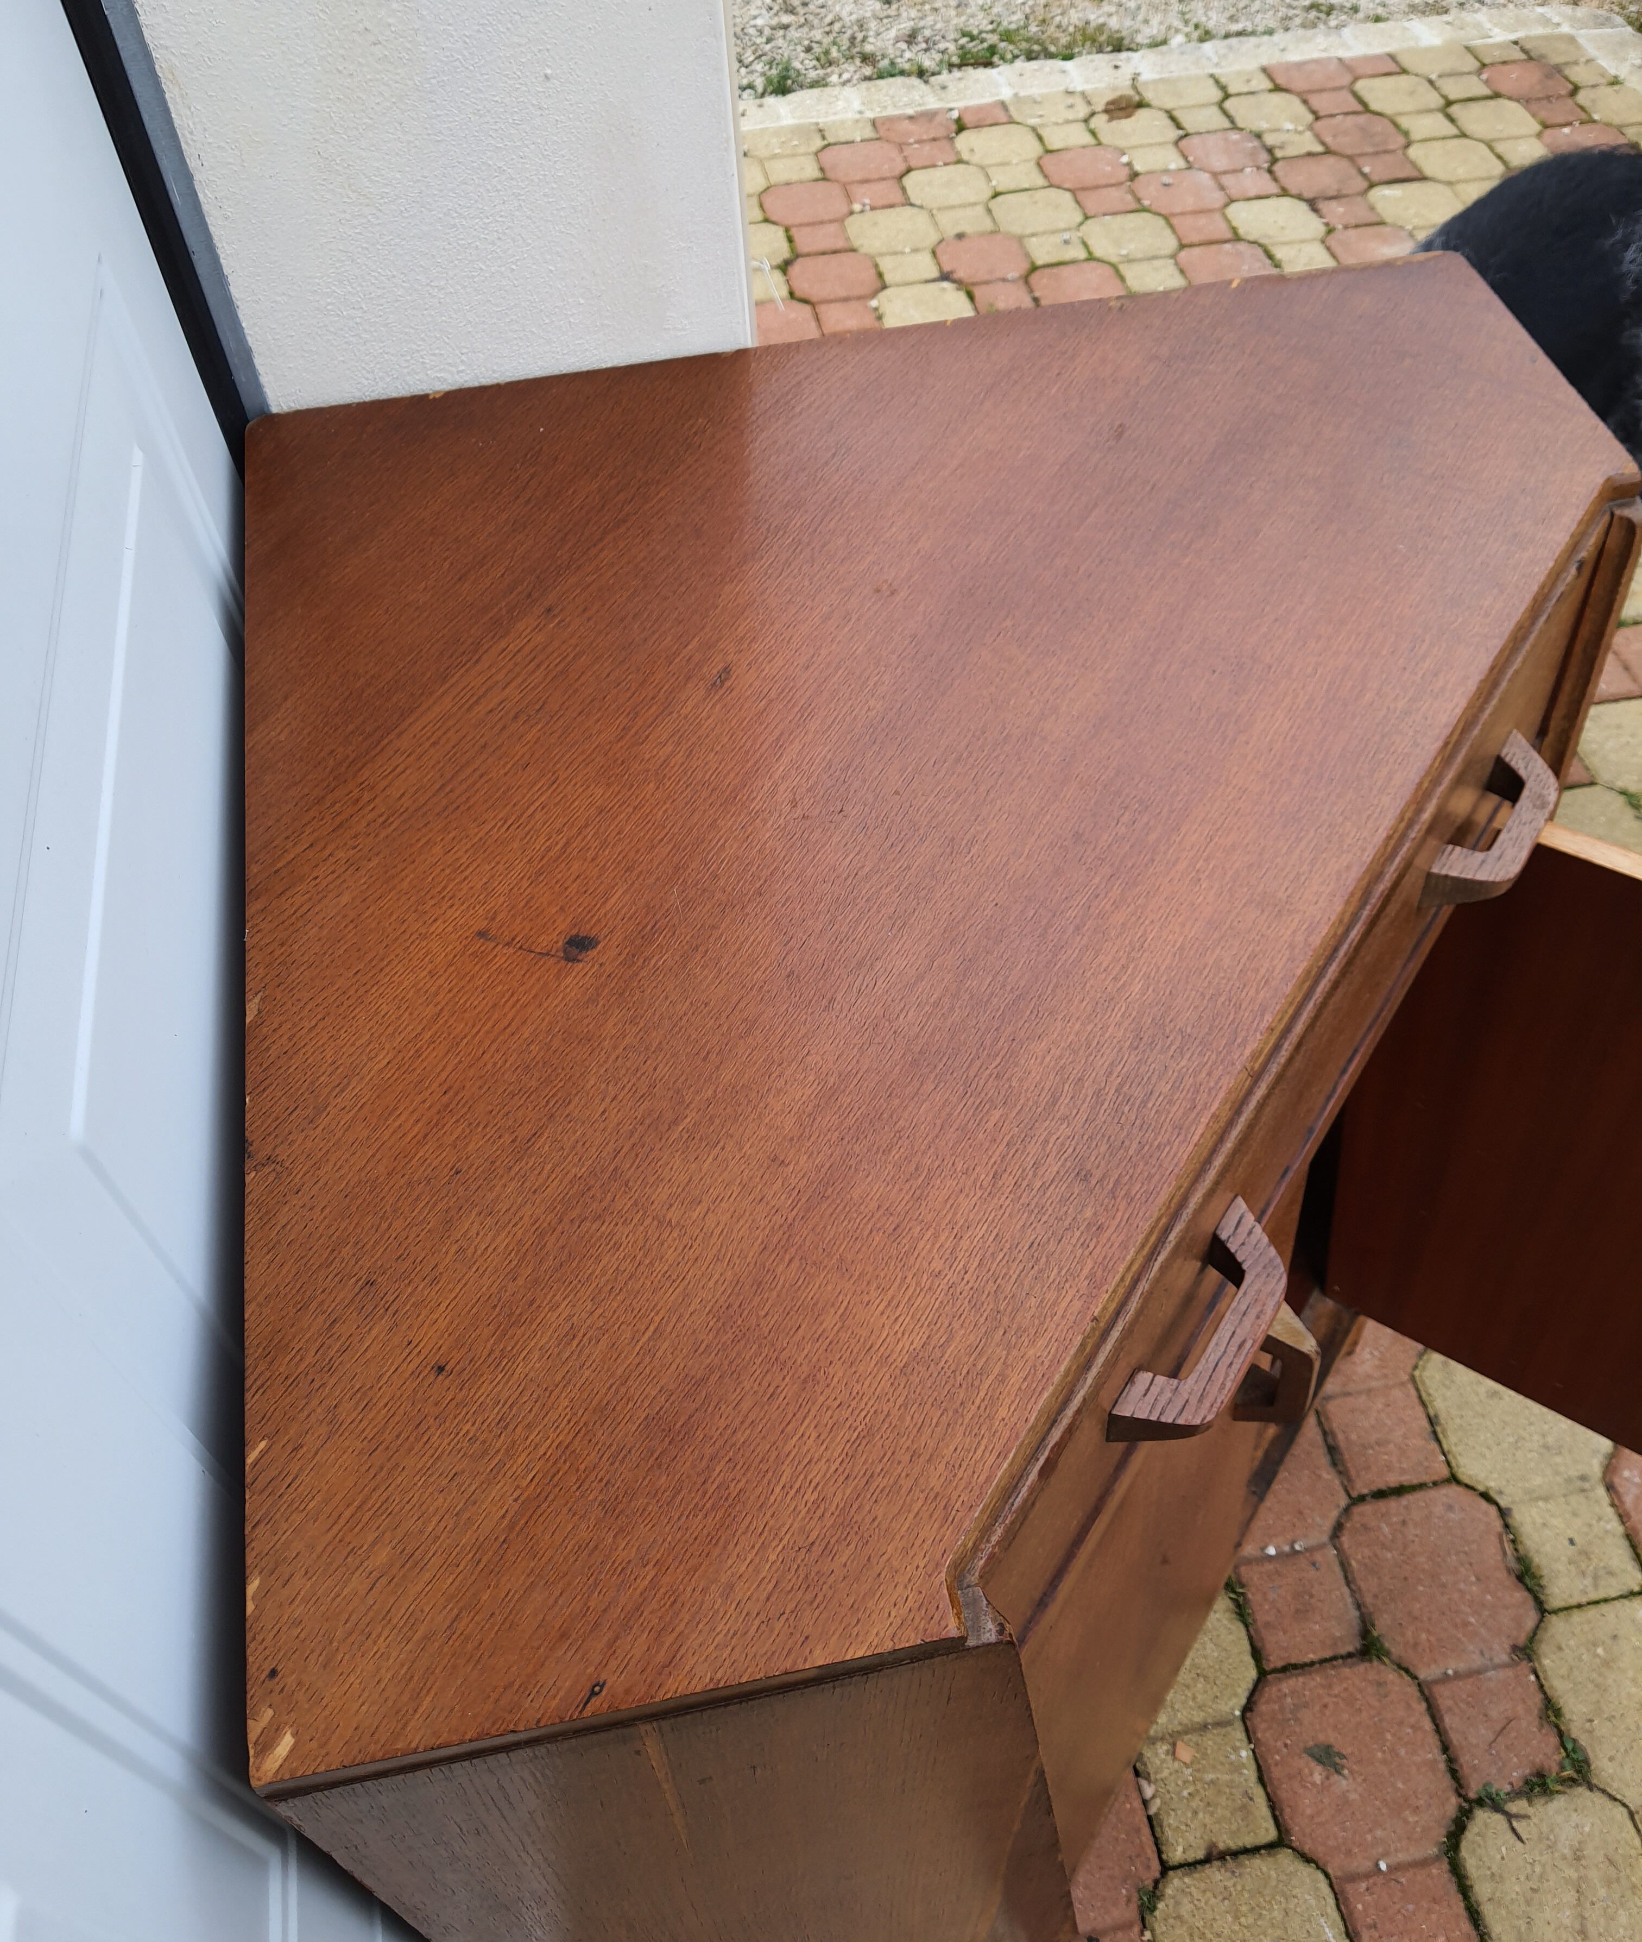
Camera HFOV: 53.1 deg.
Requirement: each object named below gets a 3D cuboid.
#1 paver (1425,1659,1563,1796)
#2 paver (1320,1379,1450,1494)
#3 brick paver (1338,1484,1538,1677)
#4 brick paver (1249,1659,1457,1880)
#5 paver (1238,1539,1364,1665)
[{"bbox_3d":[0.504,0.578,1.240,0.081,0.055,0.081,-10,53,-5],"label":"paver"},{"bbox_3d":[0.463,0.403,1.373,0.081,0.055,0.081,-10,53,-5],"label":"paver"},{"bbox_3d":[0.484,0.490,1.307,0.135,0.055,0.135,-10,53,-5],"label":"brick paver"},{"bbox_3d":[0.392,0.597,1.231,0.135,0.055,0.135,-10,53,-5],"label":"brick paver"},{"bbox_3d":[0.372,0.509,1.298,0.081,0.055,0.081,-10,53,-5],"label":"paver"}]

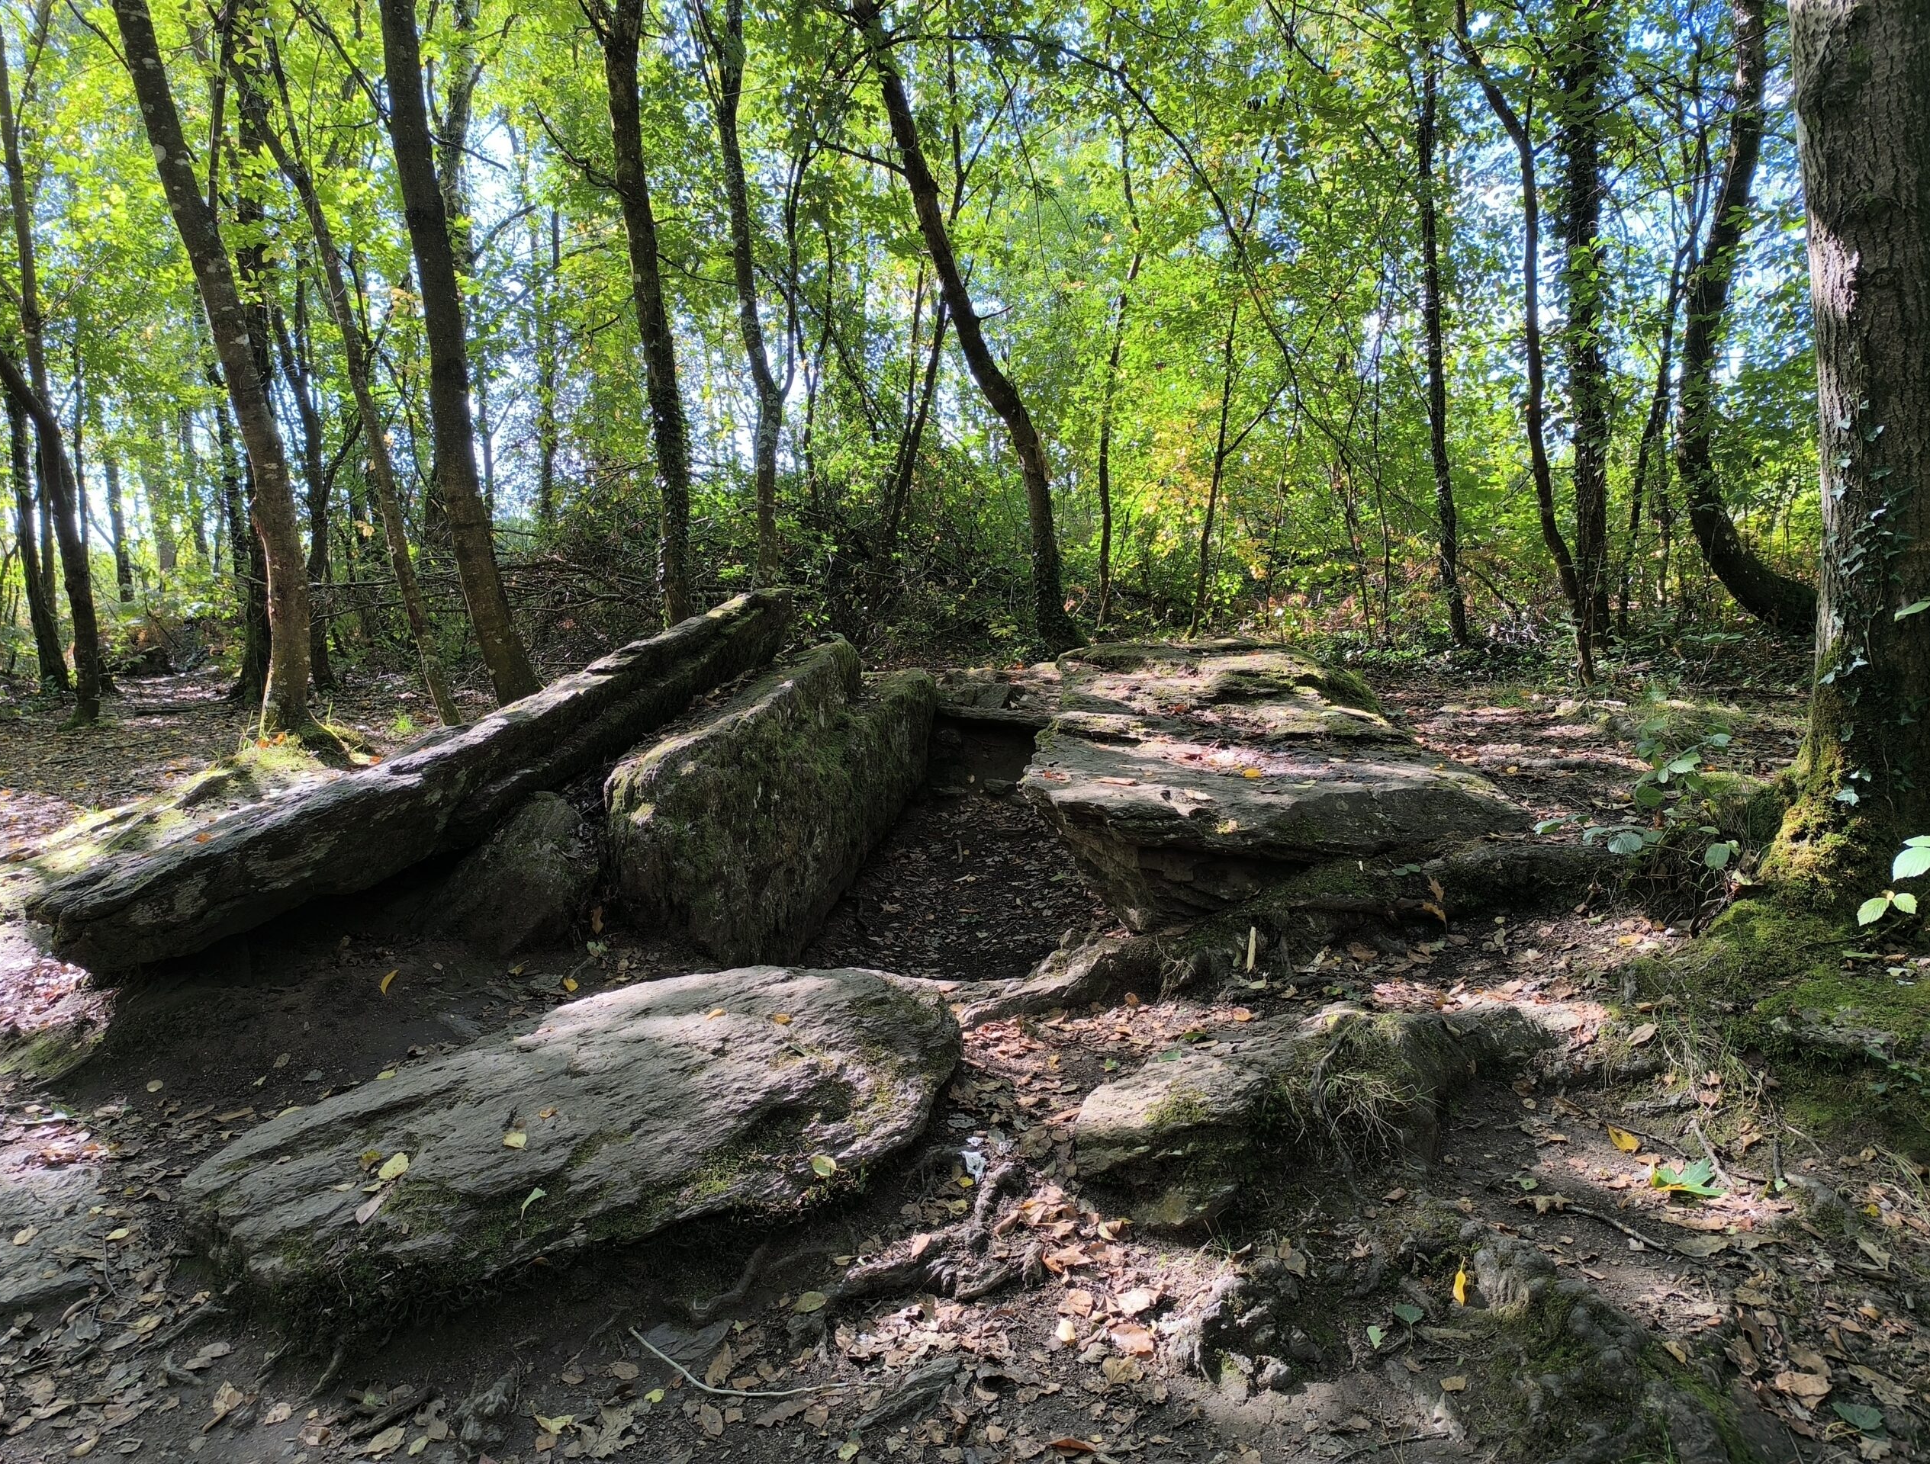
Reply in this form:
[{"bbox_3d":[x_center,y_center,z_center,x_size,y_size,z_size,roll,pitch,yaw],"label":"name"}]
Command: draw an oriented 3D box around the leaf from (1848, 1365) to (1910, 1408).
[{"bbox_3d":[1.435,1.023,2.037,0.055,0.020,0.100,-8,12,-39],"label":"leaf"}]

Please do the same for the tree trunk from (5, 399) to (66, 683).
[{"bbox_3d":[-10.021,-2.025,14.000,0.240,3.110,0.240,-9,0,1],"label":"tree trunk"}]

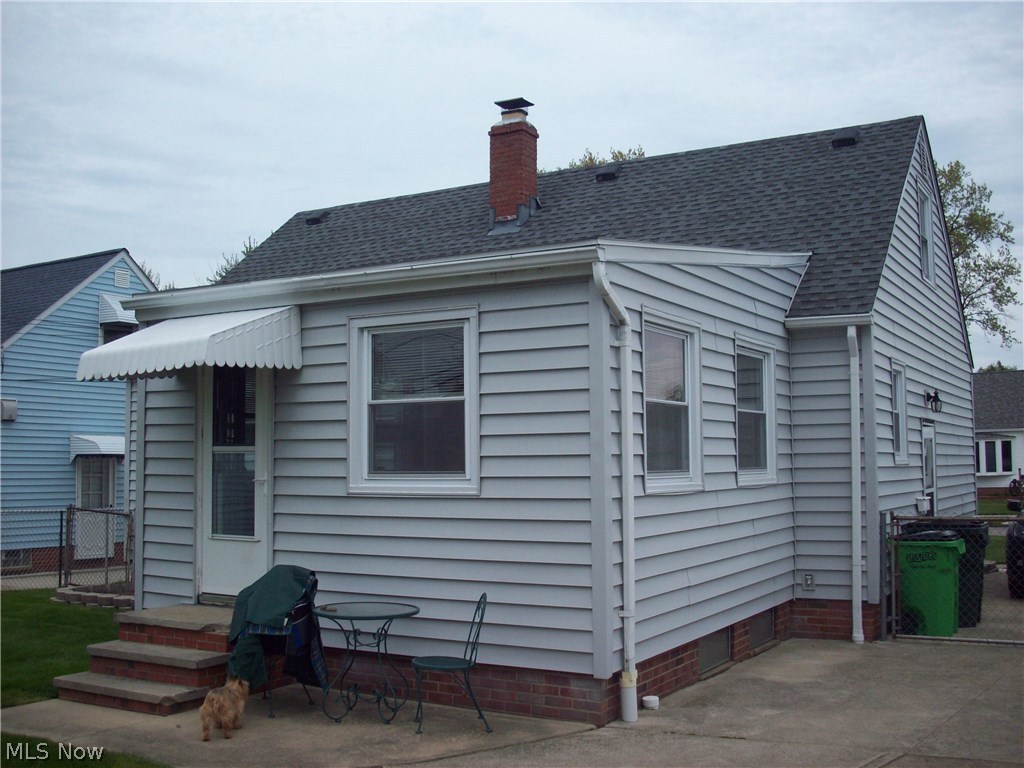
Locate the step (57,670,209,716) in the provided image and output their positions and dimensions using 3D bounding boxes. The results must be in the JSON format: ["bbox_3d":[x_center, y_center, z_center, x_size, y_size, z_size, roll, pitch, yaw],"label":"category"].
[{"bbox_3d":[-2.741,2.212,7.858,1.150,0.148,0.410,-3,-5,30],"label":"step"}]

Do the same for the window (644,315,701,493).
[{"bbox_3d":[1.214,0.152,8.347,0.100,1.295,1.110,-3,-5,30],"label":"window"}]

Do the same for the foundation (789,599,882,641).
[{"bbox_3d":[3.214,2.319,10.814,0.780,0.370,0.260,-3,-5,30],"label":"foundation"}]

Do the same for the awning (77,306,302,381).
[{"bbox_3d":[-2.516,-0.320,8.552,1.410,0.590,0.994,-3,-5,30],"label":"awning"}]

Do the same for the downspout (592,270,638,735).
[{"bbox_3d":[0.686,0.719,7.279,0.135,3.045,0.420,-3,-5,30],"label":"downspout"}]

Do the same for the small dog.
[{"bbox_3d":[-1.839,2.046,6.982,0.200,0.345,0.470,-1,-4,7],"label":"small dog"}]

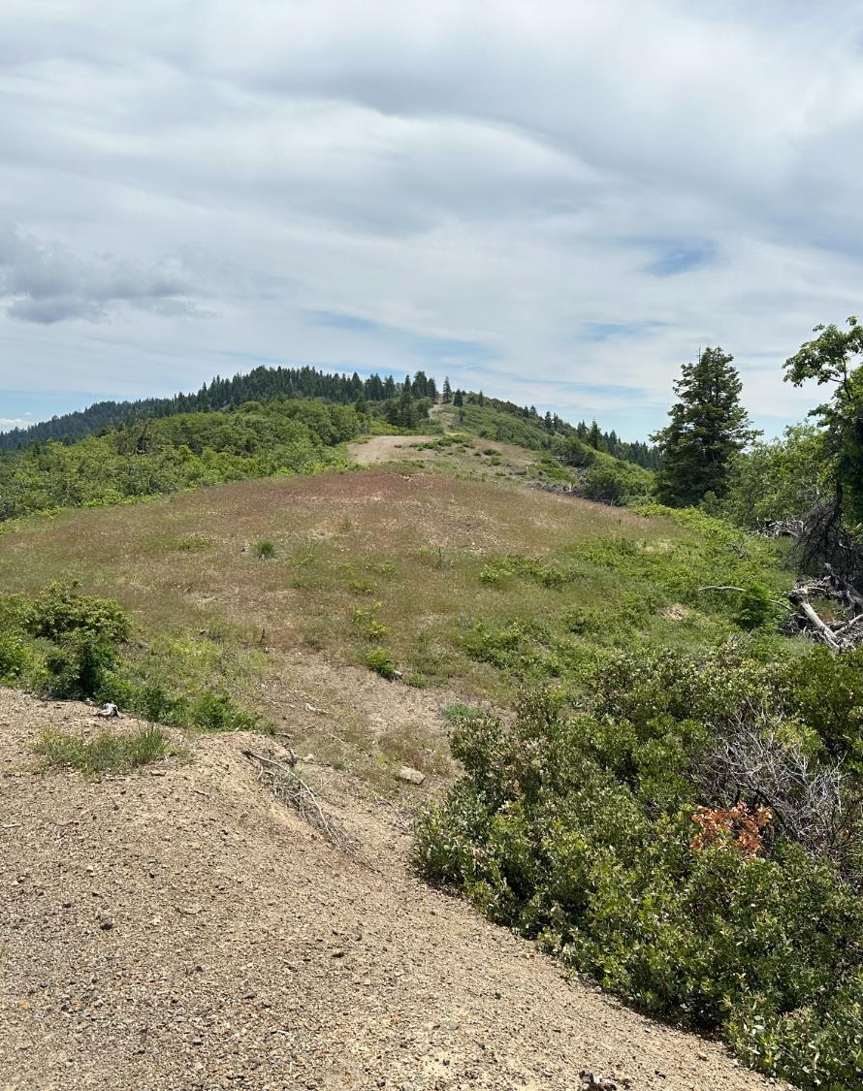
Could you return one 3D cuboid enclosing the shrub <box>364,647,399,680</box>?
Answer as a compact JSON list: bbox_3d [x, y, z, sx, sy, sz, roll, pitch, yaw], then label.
[{"bbox_3d":[-0.480,1.143,9.800,0.330,0.300,0.330,0,6,0],"label":"shrub"}]

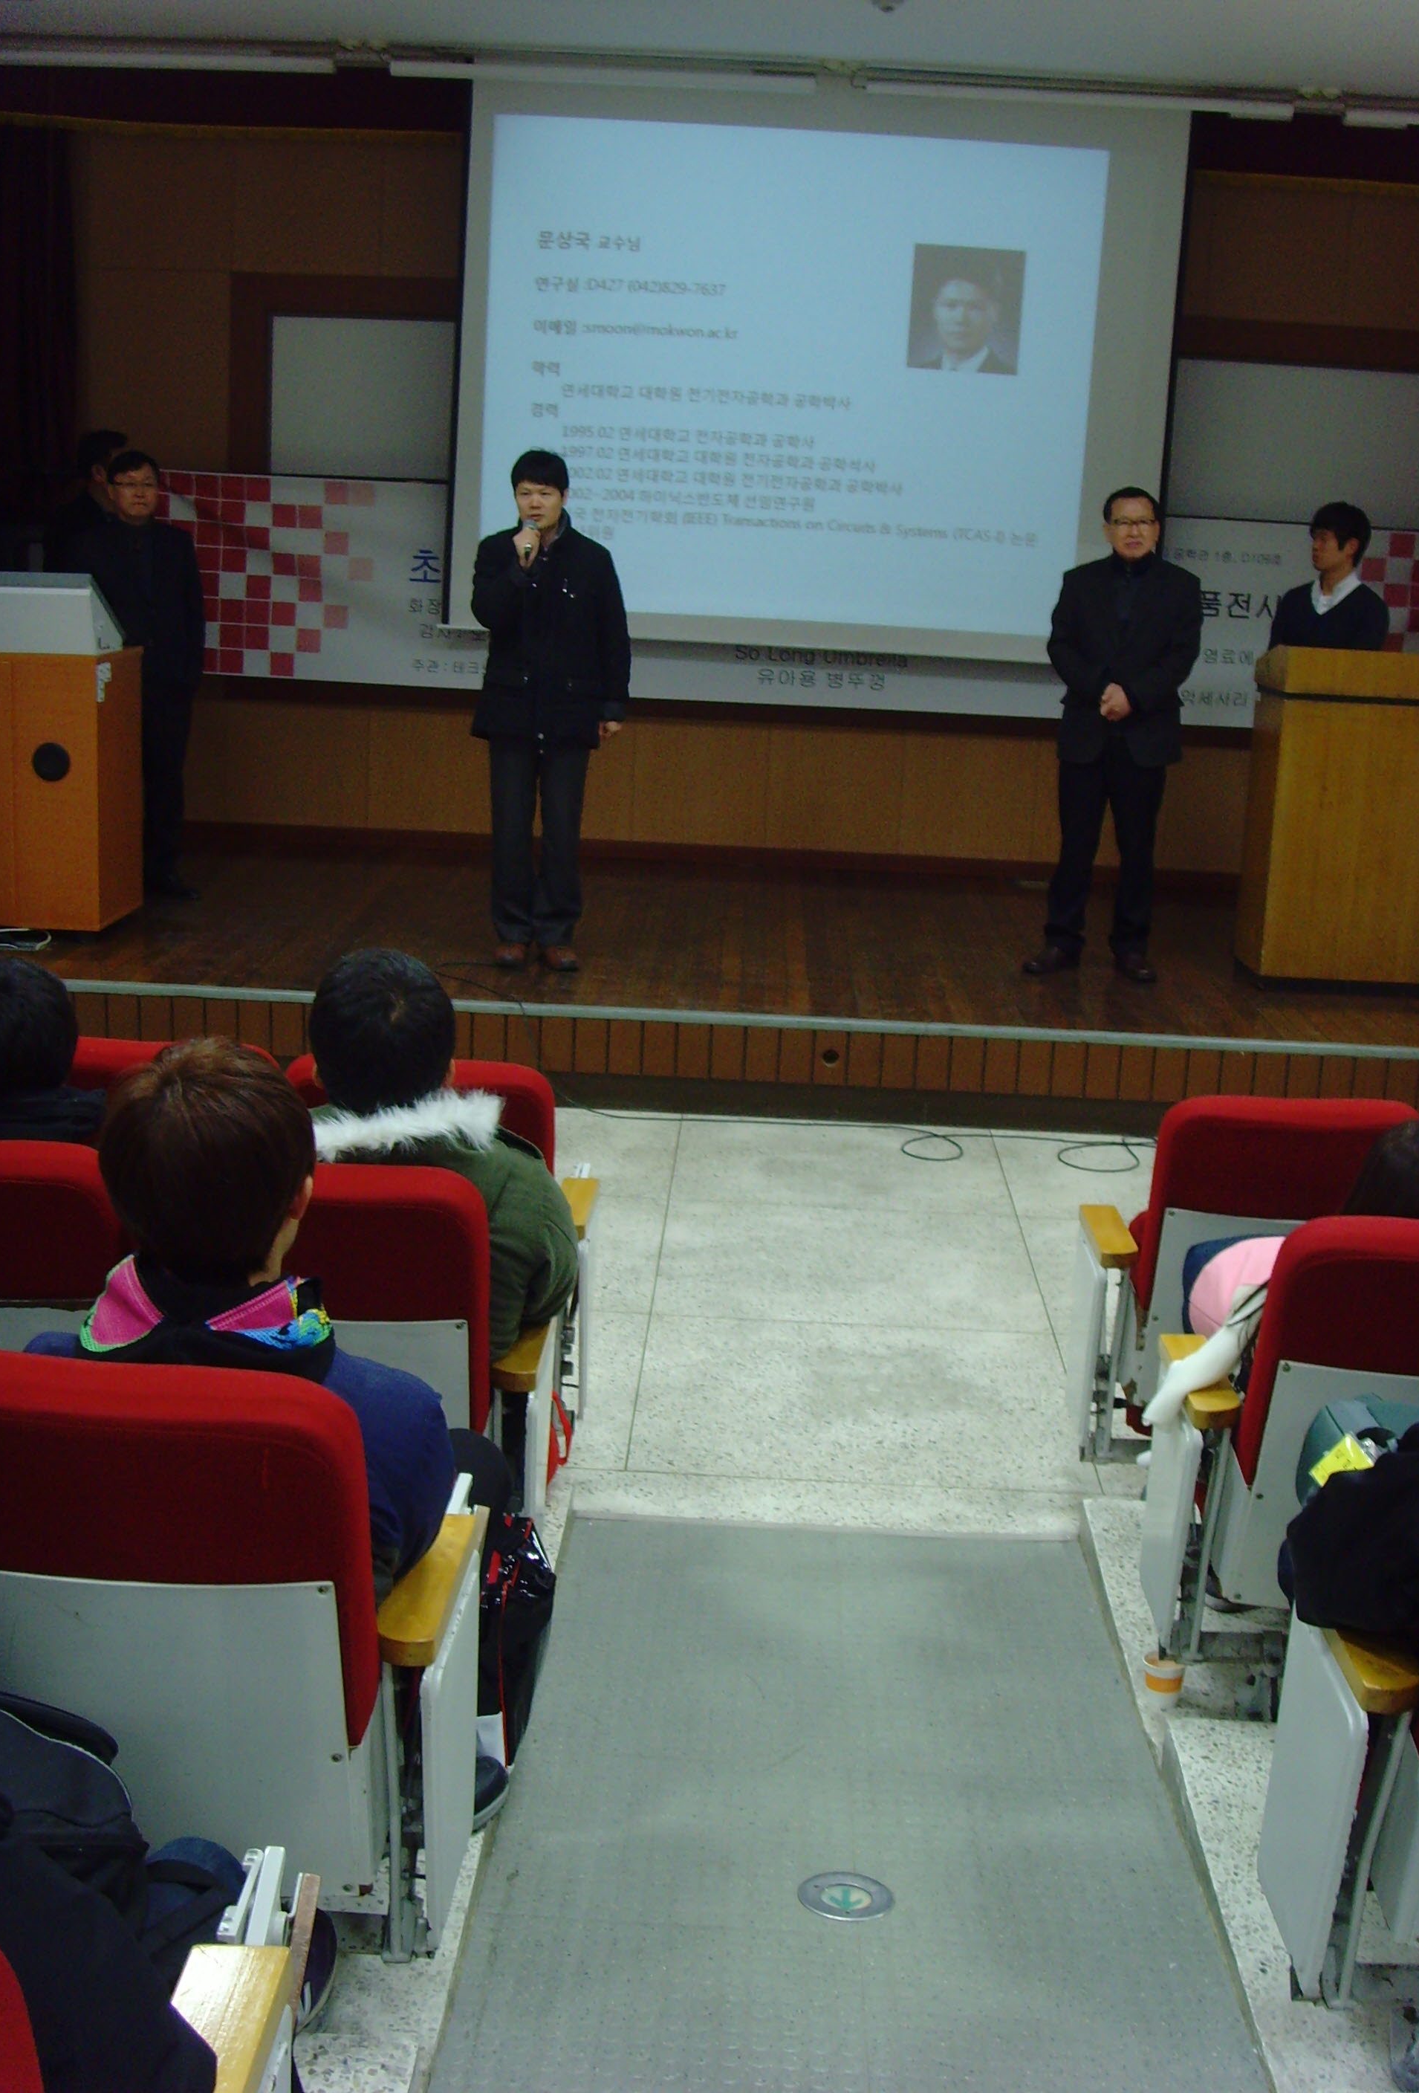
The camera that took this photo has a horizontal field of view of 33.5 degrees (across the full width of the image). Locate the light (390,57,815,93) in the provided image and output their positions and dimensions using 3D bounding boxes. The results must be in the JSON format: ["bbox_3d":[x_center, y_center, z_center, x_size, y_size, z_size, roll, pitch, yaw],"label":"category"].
[{"bbox_3d":[-0.306,-2.794,6.794,1.230,0.060,0.070,3,14,1],"label":"light"}]

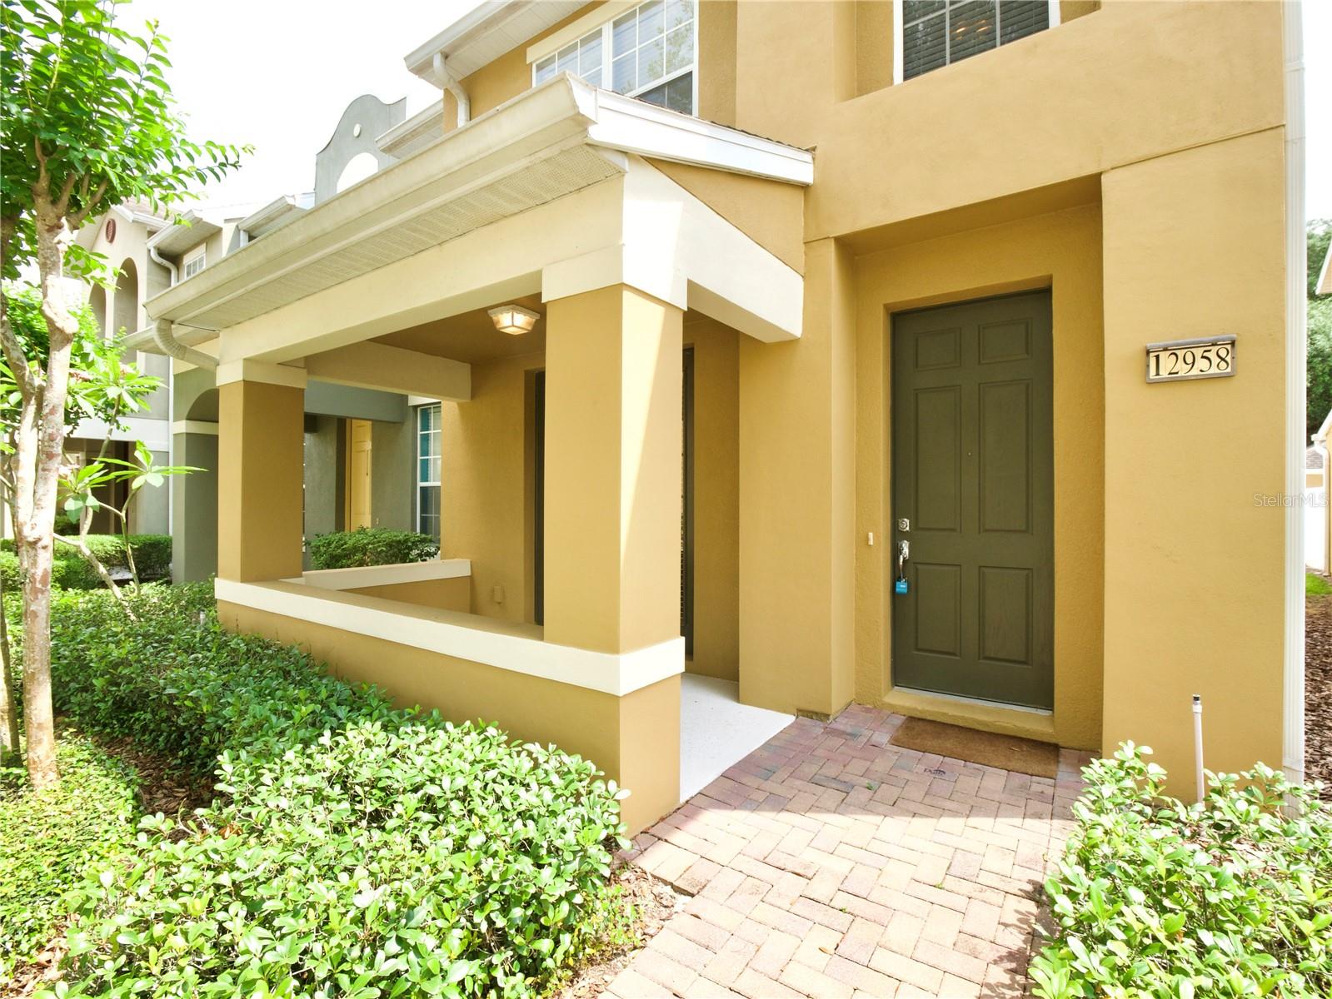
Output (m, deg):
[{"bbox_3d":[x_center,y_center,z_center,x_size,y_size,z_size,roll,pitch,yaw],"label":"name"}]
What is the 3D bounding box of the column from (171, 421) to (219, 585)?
[{"bbox_3d":[-6.015,0.150,7.938,0.410,2.310,0.410,0,0,35],"label":"column"}]

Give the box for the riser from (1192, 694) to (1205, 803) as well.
[{"bbox_3d":[2.169,1.060,2.500,0.035,0.541,0.035,-2,0,35],"label":"riser"}]

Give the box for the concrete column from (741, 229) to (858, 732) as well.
[{"bbox_3d":[0.867,-0.119,4.056,0.622,2.907,0.463,0,0,35],"label":"concrete column"}]

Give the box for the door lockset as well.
[{"bbox_3d":[1.543,0.439,4.013,0.075,0.361,0.085,0,0,35],"label":"door lockset"}]

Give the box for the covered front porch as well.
[{"bbox_3d":[-1.348,-0.385,4.170,4.180,3.450,2.390,0,0,35],"label":"covered front porch"}]

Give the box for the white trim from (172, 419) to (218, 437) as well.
[{"bbox_3d":[-6.013,-0.930,7.936,0.430,0.160,0.430,0,0,35],"label":"white trim"}]

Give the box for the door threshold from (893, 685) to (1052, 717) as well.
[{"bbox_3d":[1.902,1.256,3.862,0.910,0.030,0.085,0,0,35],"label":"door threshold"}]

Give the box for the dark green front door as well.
[{"bbox_3d":[1.899,0.007,3.838,0.915,2.450,0.050,0,0,35],"label":"dark green front door"}]

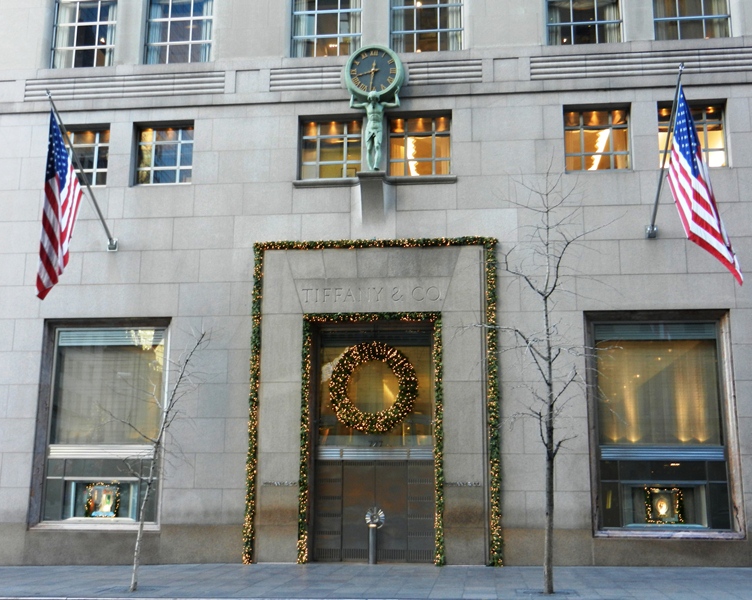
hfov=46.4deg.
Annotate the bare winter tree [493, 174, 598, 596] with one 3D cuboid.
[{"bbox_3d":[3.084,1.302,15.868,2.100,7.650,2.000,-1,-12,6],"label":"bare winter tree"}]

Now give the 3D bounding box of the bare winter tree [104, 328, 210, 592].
[{"bbox_3d":[-4.087,2.920,16.407,1.950,4.800,1.600,-1,-12,6],"label":"bare winter tree"}]

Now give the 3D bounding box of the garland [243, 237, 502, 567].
[{"bbox_3d":[-0.095,2.270,20.810,6.000,7.800,0.350,-1,-12,6],"label":"garland"}]

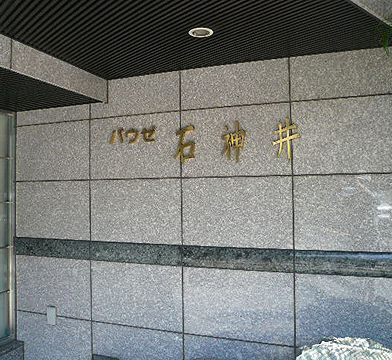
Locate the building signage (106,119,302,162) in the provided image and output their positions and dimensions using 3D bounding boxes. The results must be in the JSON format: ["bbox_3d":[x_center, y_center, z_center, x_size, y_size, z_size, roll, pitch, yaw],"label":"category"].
[{"bbox_3d":[0.002,-0.274,2.853,1.481,0.294,0.030,-1,-1,20],"label":"building signage"}]

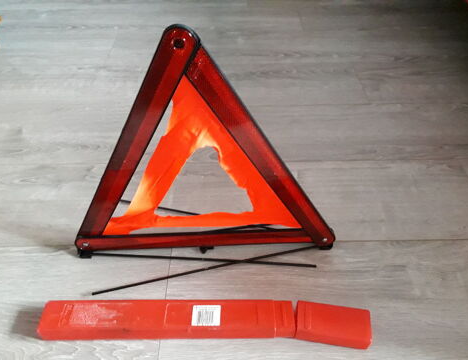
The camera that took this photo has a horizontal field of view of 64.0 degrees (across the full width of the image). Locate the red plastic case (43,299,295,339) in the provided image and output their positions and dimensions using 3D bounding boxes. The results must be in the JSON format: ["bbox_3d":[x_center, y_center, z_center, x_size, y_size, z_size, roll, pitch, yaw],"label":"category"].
[{"bbox_3d":[-0.095,0.205,0.549,0.358,0.041,0.044,-1,49,1],"label":"red plastic case"}]

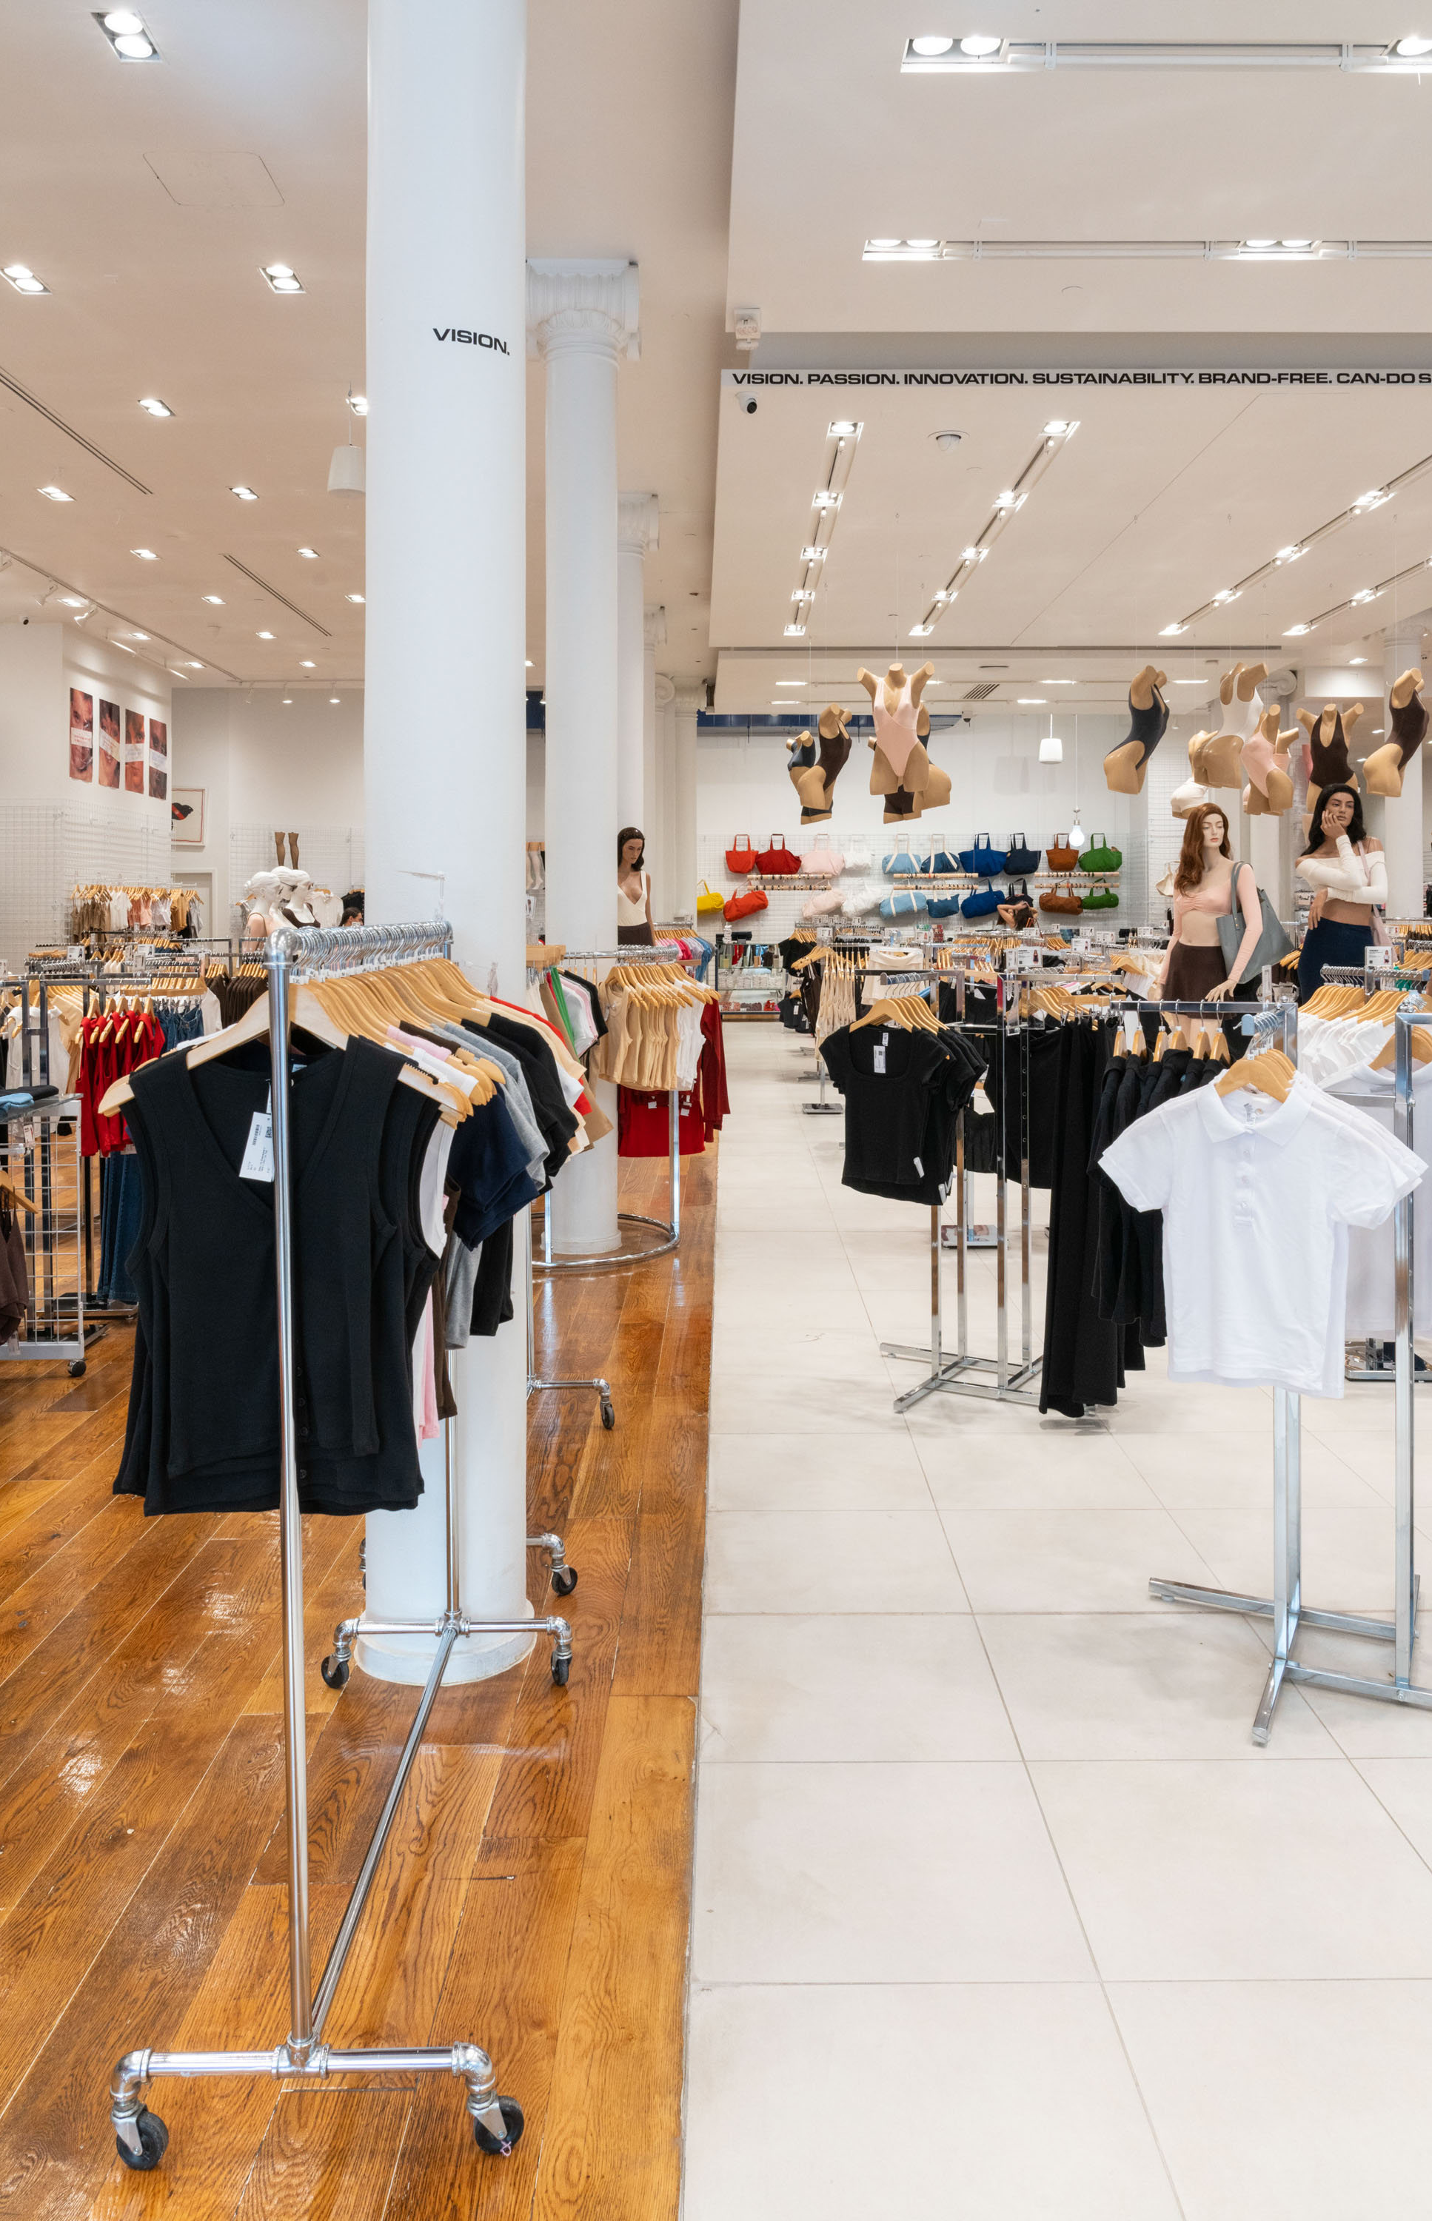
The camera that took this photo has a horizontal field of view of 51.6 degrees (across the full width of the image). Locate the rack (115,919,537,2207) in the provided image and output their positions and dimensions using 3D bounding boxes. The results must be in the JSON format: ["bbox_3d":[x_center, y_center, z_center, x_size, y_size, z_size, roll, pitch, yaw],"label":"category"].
[{"bbox_3d":[-0.505,0.475,2.390,0.520,1.530,1.210,0,5,0],"label":"rack"}]

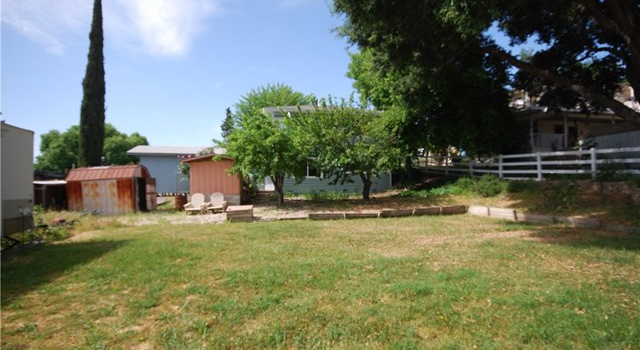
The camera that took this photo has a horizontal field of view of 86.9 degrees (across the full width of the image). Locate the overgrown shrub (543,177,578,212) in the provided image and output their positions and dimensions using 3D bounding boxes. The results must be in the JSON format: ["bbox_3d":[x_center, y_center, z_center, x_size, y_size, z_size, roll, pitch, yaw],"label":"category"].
[{"bbox_3d":[8.950,0.720,12.700,1.250,1.250,1.150,-1,-1,30],"label":"overgrown shrub"}]

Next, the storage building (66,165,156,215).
[{"bbox_3d":[-9.850,0.660,16.200,3.200,2.170,1.800,0,-1,0],"label":"storage building"}]

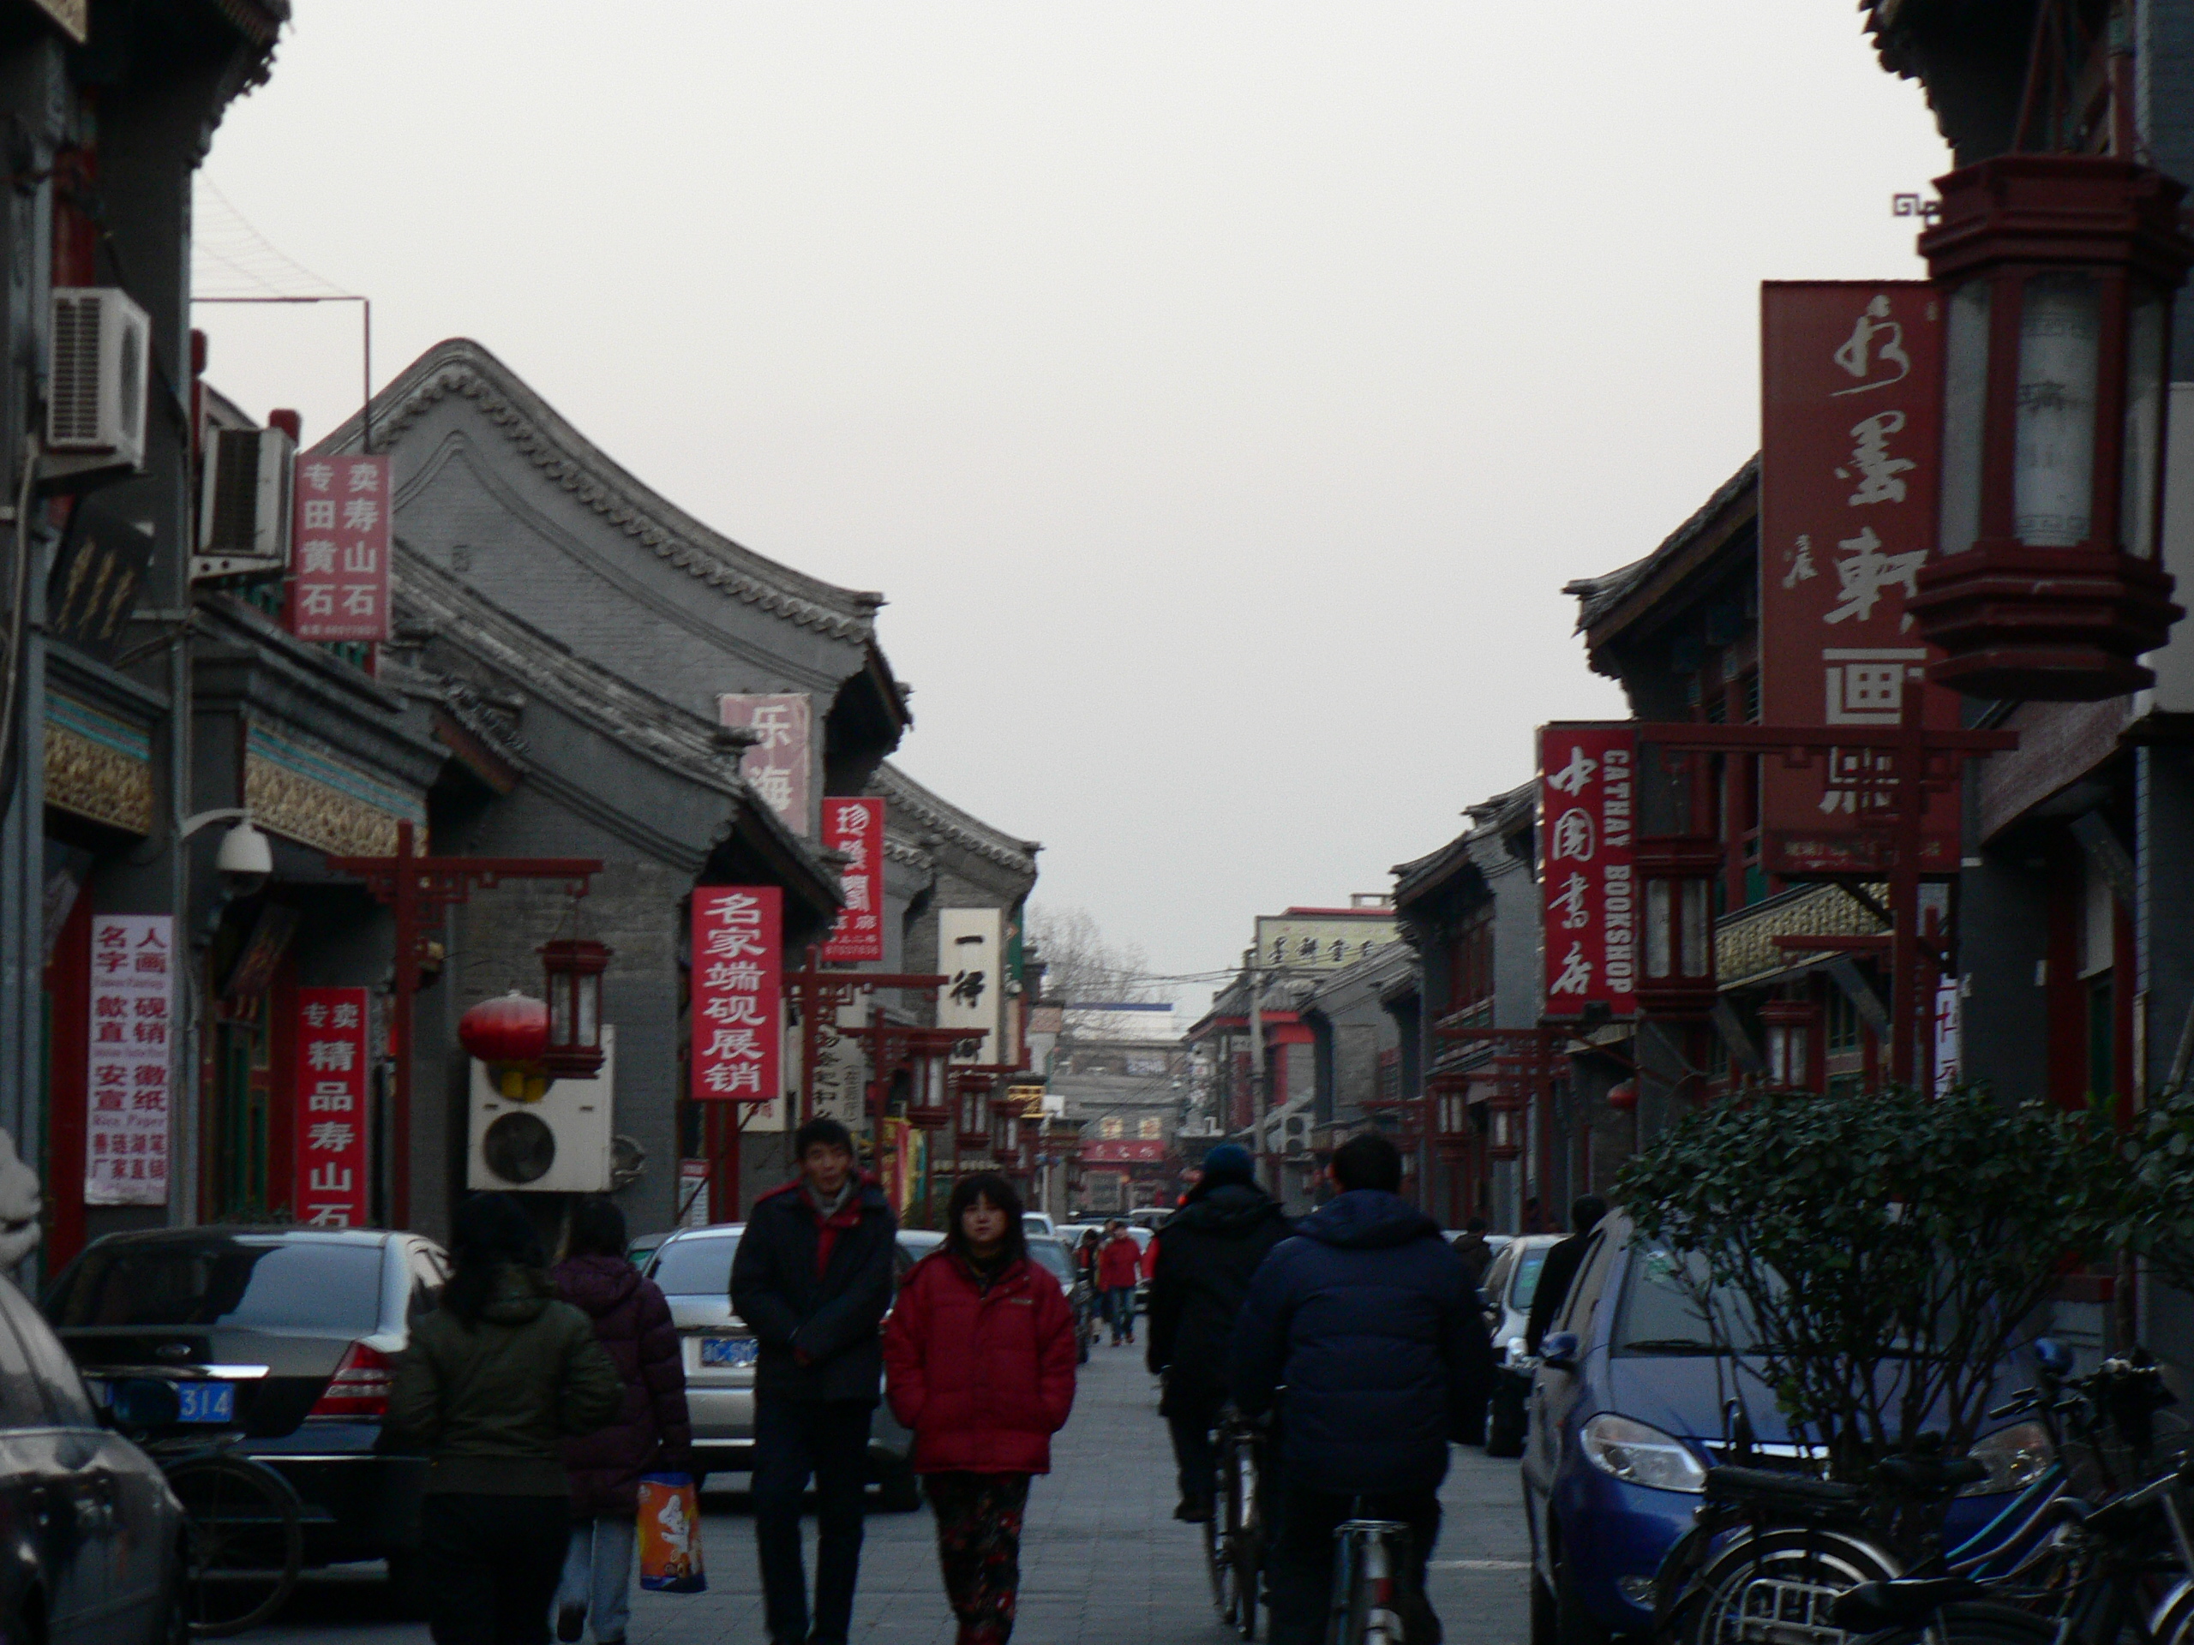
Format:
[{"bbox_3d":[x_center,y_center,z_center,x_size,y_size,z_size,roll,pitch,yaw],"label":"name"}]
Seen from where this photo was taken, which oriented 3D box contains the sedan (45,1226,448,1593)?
[{"bbox_3d":[-3.150,2.235,28.300,1.810,1.440,4.730,0,-3,1],"label":"sedan"}]

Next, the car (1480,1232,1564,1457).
[{"bbox_3d":[3.330,3.399,50.000,1.740,1.520,4.250,0,-3,0],"label":"car"}]

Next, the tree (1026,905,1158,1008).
[{"bbox_3d":[-0.815,7.275,205.000,6.500,10.500,6.500,0,-3,0],"label":"tree"}]

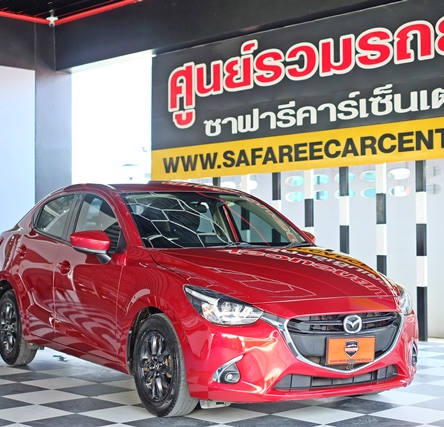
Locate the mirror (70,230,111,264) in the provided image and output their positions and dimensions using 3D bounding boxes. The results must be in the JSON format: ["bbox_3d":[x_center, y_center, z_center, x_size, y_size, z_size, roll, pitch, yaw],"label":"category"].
[{"bbox_3d":[-0.848,0.216,6.140,0.220,0.200,0.160,1,-2,-32],"label":"mirror"}]

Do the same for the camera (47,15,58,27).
[{"bbox_3d":[-2.302,-2.621,12.800,0.160,0.160,0.180,0,-1,-1],"label":"camera"}]

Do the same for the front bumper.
[{"bbox_3d":[0.598,0.788,5.481,1.690,0.500,0.530,1,-2,-32],"label":"front bumper"}]

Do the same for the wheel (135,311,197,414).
[{"bbox_3d":[-0.324,0.885,5.557,0.195,0.625,0.625,1,-2,-32],"label":"wheel"}]

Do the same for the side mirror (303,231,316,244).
[{"bbox_3d":[0.652,0.244,7.079,0.220,0.200,0.160,1,-2,-32],"label":"side mirror"}]

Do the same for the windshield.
[{"bbox_3d":[-0.047,0.056,6.533,1.360,0.180,0.940,1,27,-32],"label":"windshield"}]

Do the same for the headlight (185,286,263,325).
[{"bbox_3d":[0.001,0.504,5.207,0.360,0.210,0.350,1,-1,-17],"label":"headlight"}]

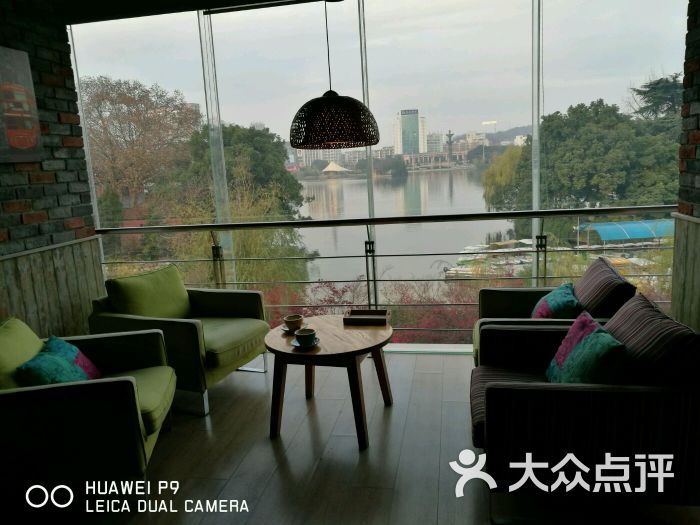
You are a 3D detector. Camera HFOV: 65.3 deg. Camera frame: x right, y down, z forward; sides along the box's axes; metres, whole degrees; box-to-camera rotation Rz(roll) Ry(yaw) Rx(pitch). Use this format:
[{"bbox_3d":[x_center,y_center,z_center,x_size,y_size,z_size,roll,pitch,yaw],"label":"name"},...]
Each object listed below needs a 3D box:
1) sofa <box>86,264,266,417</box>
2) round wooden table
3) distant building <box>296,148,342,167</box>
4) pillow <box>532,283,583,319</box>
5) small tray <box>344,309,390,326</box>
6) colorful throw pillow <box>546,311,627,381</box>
[{"bbox_3d":[-1.161,0.489,3.888,0.920,0.820,0.790,1,11,20],"label":"sofa"},{"bbox_3d":[-0.115,0.685,3.224,0.750,0.560,0.750,-3,10,0],"label":"round wooden table"},{"bbox_3d":[-22.344,-76.923,408.000,34.000,18.000,15.000,-3,10,0],"label":"distant building"},{"bbox_3d":[1.217,0.307,3.261,0.130,0.390,0.390,41,20,2],"label":"pillow"},{"bbox_3d":[0.108,0.334,3.364,0.260,0.060,0.190,-1,10,11],"label":"small tray"},{"bbox_3d":[0.998,0.439,2.328,0.130,0.390,0.390,24,14,-3],"label":"colorful throw pillow"}]

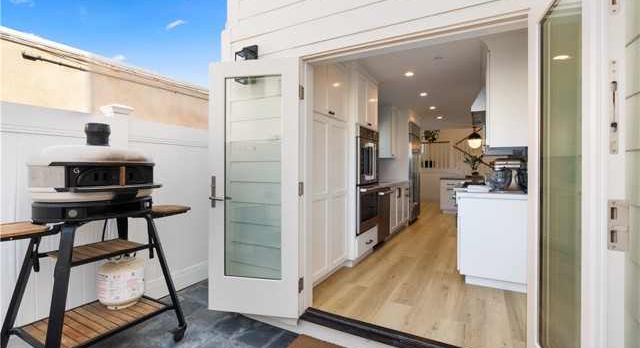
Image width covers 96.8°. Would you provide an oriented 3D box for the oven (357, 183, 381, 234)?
[{"bbox_3d":[0.400,0.427,3.823,0.620,0.570,0.760,1,1,29],"label":"oven"}]

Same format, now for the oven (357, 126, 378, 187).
[{"bbox_3d":[0.400,-0.212,3.811,0.610,0.690,0.760,1,1,29],"label":"oven"}]

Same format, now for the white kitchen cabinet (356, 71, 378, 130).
[{"bbox_3d":[0.370,-0.928,3.826,0.600,0.650,0.800,1,1,29],"label":"white kitchen cabinet"}]

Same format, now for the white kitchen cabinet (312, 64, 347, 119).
[{"bbox_3d":[-0.130,-0.919,3.108,0.520,0.650,0.920,1,1,29],"label":"white kitchen cabinet"}]

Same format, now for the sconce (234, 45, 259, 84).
[{"bbox_3d":[-0.662,-0.952,2.508,0.170,0.370,0.170,1,1,28],"label":"sconce"}]

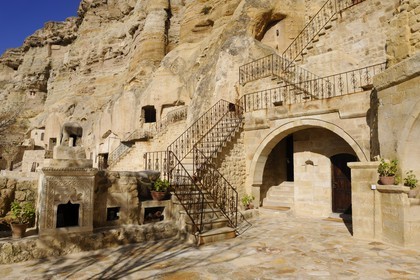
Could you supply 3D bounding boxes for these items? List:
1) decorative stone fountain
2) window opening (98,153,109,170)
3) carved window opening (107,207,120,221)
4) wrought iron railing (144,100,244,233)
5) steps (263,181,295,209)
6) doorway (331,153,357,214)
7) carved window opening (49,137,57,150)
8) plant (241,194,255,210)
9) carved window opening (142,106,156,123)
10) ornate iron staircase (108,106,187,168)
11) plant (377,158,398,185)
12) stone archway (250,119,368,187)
[{"bbox_3d":[-3.050,0.833,6.056,1.080,2.300,0.850,2,-4,-24],"label":"decorative stone fountain"},{"bbox_3d":[-6.560,1.324,17.247,0.650,1.150,0.300,0,-4,3],"label":"window opening"},{"bbox_3d":[-2.087,1.590,6.056,0.320,0.310,0.180,2,-4,-25],"label":"carved window opening"},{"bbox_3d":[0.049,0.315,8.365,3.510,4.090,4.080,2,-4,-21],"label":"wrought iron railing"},{"bbox_3d":[2.639,2.037,10.639,1.250,0.850,1.200,-1,-4,19],"label":"steps"},{"bbox_3d":[4.360,1.442,9.076,0.880,1.980,0.250,-2,-5,35],"label":"doorway"},{"bbox_3d":[-13.233,0.294,23.526,0.700,1.180,0.300,1,-4,-11],"label":"carved window opening"},{"bbox_3d":[1.190,1.984,8.888,0.460,0.520,0.440,0,-4,0],"label":"plant"},{"bbox_3d":[-4.030,-1.699,18.653,0.920,1.080,0.350,1,-4,-7],"label":"carved window opening"},{"bbox_3d":[-3.985,-0.223,17.853,5.000,3.800,0.400,1,-4,-3],"label":"ornate iron staircase"},{"bbox_3d":[4.195,0.744,6.617,0.490,0.590,0.470,-2,-5,33],"label":"plant"},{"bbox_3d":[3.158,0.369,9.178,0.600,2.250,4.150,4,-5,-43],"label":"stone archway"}]

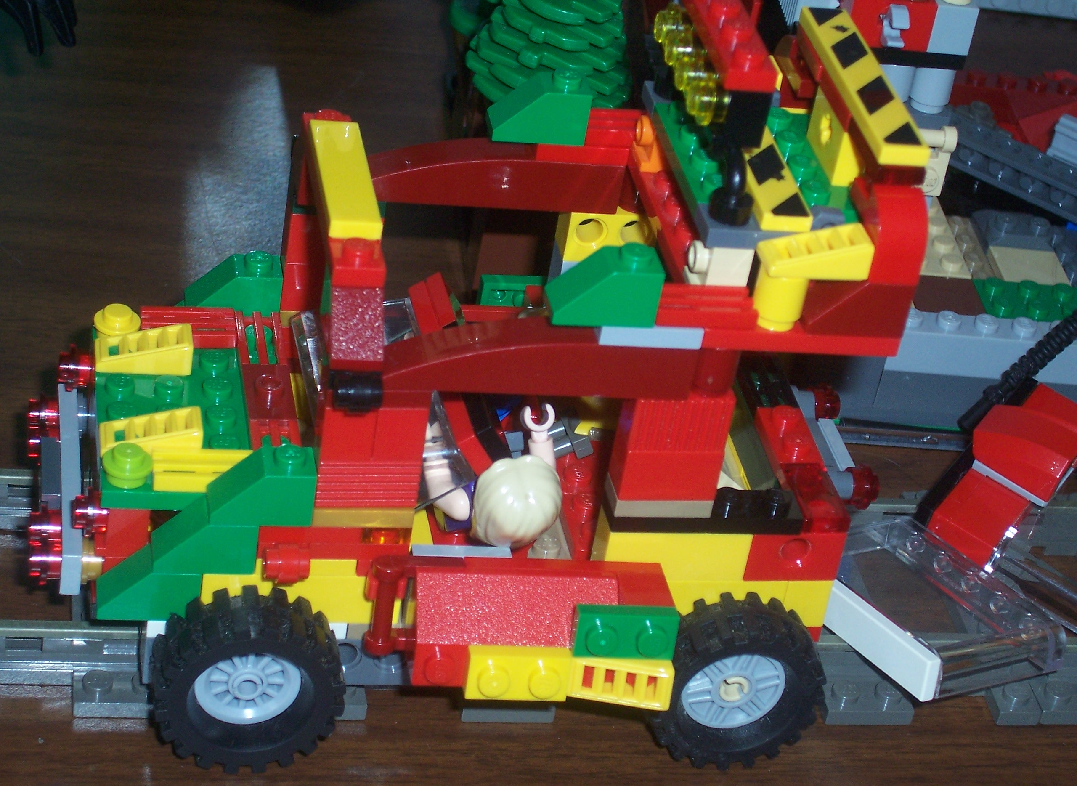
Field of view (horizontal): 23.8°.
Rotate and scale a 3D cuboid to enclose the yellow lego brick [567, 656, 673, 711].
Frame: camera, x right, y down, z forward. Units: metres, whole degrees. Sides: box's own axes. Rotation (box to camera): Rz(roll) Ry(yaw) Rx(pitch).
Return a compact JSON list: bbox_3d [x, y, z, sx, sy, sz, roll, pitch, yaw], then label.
[{"bbox_3d":[0.013,0.045,0.400,0.016,0.008,0.006,2,26,-10],"label":"yellow lego brick"}]

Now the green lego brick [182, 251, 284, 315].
[{"bbox_3d":[-0.052,-0.018,0.439,0.016,0.011,0.008,2,34,-13],"label":"green lego brick"}]

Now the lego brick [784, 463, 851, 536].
[{"bbox_3d":[0.045,0.017,0.420,0.008,0.003,0.016,2,34,-13],"label":"lego brick"}]

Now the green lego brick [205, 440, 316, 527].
[{"bbox_3d":[-0.043,0.014,0.395,0.016,0.011,0.008,2,34,-13],"label":"green lego brick"}]

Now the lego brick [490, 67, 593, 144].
[{"bbox_3d":[0.000,-0.049,0.429,0.016,0.011,0.008,2,35,-13],"label":"lego brick"}]

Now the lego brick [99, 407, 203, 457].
[{"bbox_3d":[-0.061,0.006,0.405,0.016,0.006,0.008,2,34,-13],"label":"lego brick"}]

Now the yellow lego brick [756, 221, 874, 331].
[{"bbox_3d":[0.041,-0.018,0.390,0.016,0.016,0.008,2,34,-13],"label":"yellow lego brick"}]

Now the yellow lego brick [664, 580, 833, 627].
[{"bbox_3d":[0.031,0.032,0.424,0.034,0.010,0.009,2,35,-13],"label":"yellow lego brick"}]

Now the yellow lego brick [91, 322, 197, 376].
[{"bbox_3d":[-0.066,-0.007,0.425,0.016,0.006,0.008,2,34,-13],"label":"yellow lego brick"}]

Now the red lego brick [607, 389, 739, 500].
[{"bbox_3d":[0.021,0.007,0.403,0.016,0.020,0.008,2,34,-13],"label":"red lego brick"}]

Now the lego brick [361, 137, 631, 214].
[{"bbox_3d":[-0.010,-0.038,0.435,0.048,0.010,0.008,2,34,-13],"label":"lego brick"}]

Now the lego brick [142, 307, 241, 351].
[{"bbox_3d":[-0.060,-0.010,0.432,0.016,0.003,0.008,2,34,-14],"label":"lego brick"}]

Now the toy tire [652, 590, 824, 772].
[{"bbox_3d":[0.032,0.048,0.422,0.030,0.030,0.013,0,39,-16],"label":"toy tire"}]

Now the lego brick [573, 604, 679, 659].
[{"bbox_3d":[0.014,0.038,0.397,0.016,0.008,0.005,2,26,-10],"label":"lego brick"}]

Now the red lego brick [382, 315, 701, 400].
[{"bbox_3d":[0.000,-0.006,0.390,0.048,0.010,0.008,2,34,-13],"label":"red lego brick"}]

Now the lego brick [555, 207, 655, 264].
[{"bbox_3d":[0.012,-0.029,0.445,0.016,0.010,0.008,2,35,-13],"label":"lego brick"}]

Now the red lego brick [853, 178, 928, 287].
[{"bbox_3d":[0.054,-0.026,0.391,0.008,0.013,0.016,2,34,-13],"label":"red lego brick"}]

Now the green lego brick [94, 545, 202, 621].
[{"bbox_3d":[-0.061,0.029,0.400,0.016,0.011,0.008,2,34,-14],"label":"green lego brick"}]

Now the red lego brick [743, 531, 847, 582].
[{"bbox_3d":[0.041,0.024,0.420,0.016,0.010,0.008,2,34,-13],"label":"red lego brick"}]

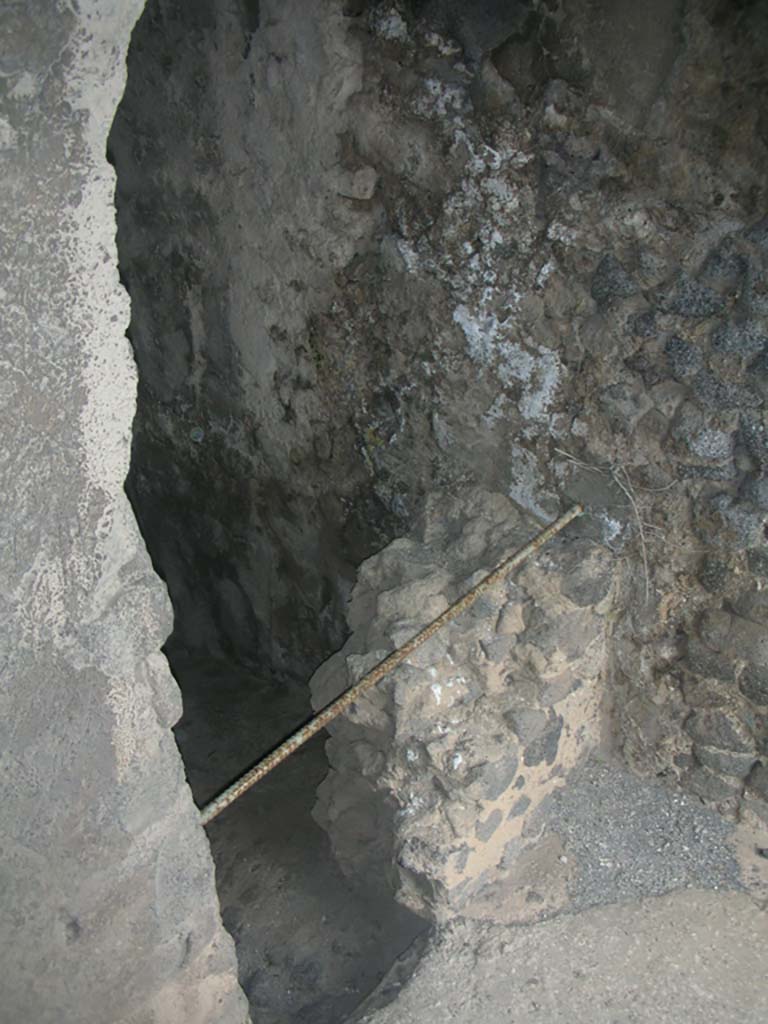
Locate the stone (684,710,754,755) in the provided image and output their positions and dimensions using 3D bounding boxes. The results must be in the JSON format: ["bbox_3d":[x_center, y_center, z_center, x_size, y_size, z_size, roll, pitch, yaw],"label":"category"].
[{"bbox_3d":[0.654,0.412,1.993,0.130,0.092,0.080,21,36,34],"label":"stone"}]

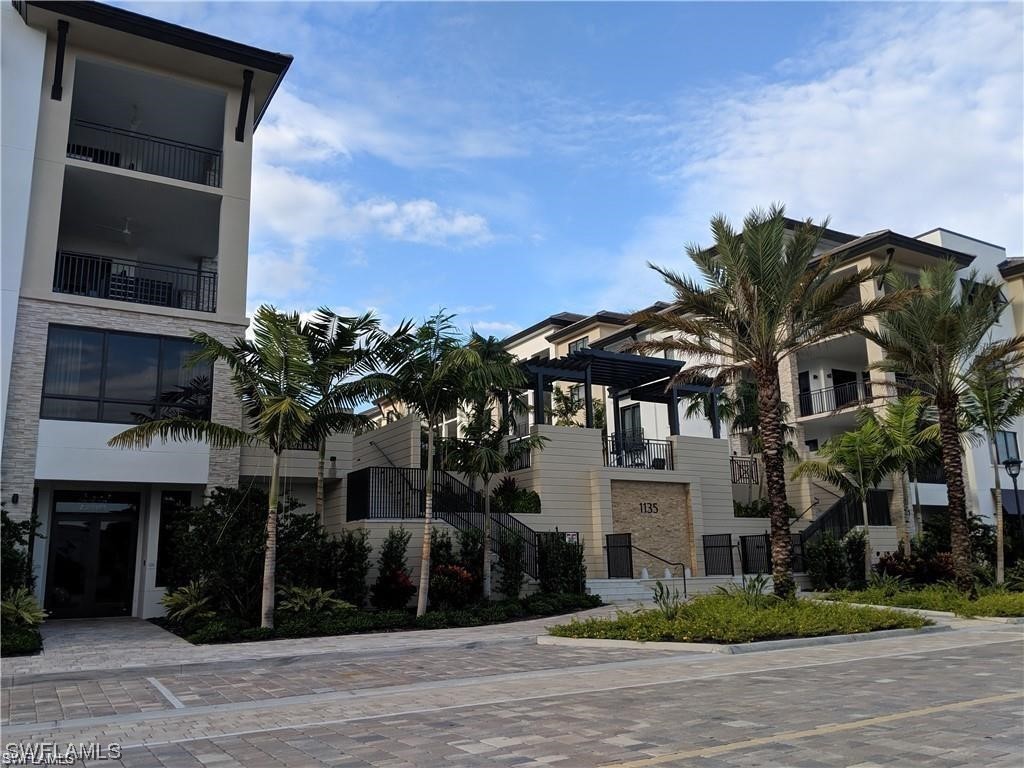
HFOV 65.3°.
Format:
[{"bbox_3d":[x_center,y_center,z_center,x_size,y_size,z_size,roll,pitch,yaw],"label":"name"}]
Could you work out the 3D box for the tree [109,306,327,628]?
[{"bbox_3d":[-5.648,1.522,15.231,4.199,6.203,3.600,-1,-11,0],"label":"tree"}]

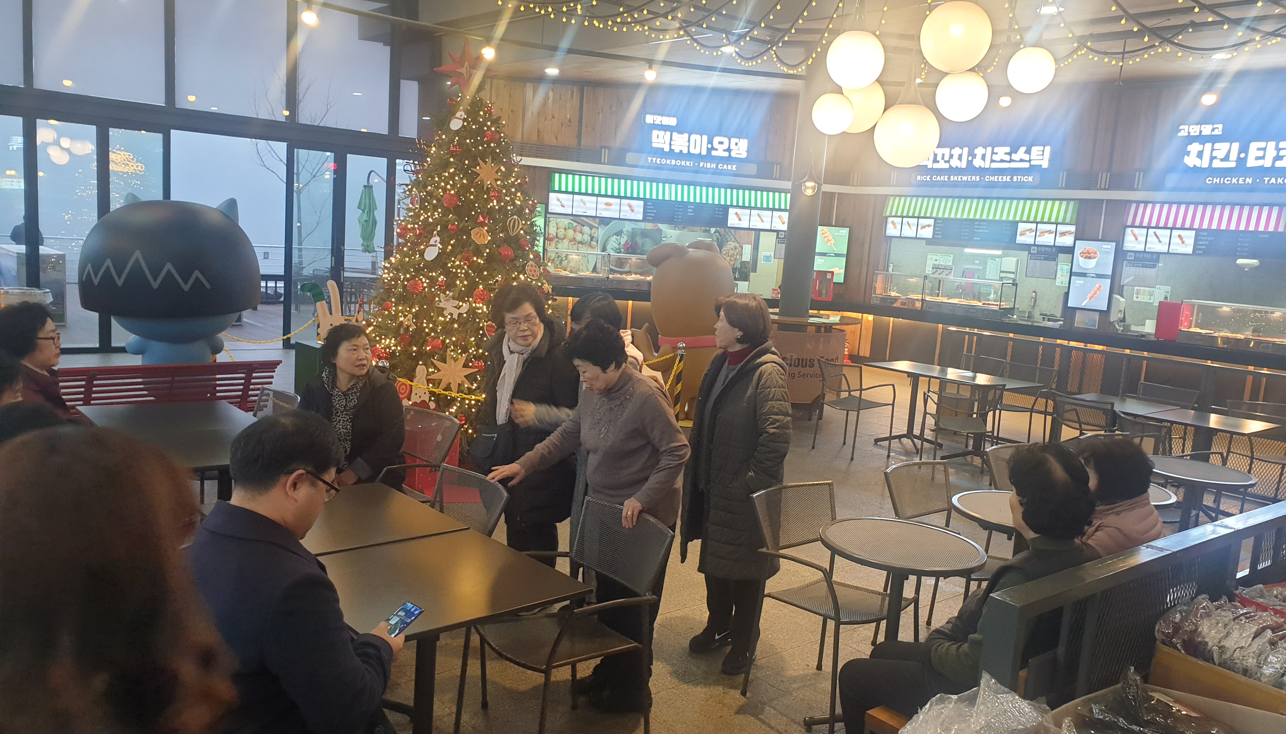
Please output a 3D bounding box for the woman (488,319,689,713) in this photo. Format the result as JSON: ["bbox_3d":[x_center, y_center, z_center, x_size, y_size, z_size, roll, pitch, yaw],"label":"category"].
[{"bbox_3d":[-0.170,0.562,3.541,0.580,1.460,0.540,-1,9,-32],"label":"woman"}]

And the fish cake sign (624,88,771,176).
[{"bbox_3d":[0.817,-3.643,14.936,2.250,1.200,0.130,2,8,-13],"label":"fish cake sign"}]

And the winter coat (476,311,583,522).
[{"bbox_3d":[-0.493,0.234,4.178,0.500,0.890,0.350,5,8,3],"label":"winter coat"}]

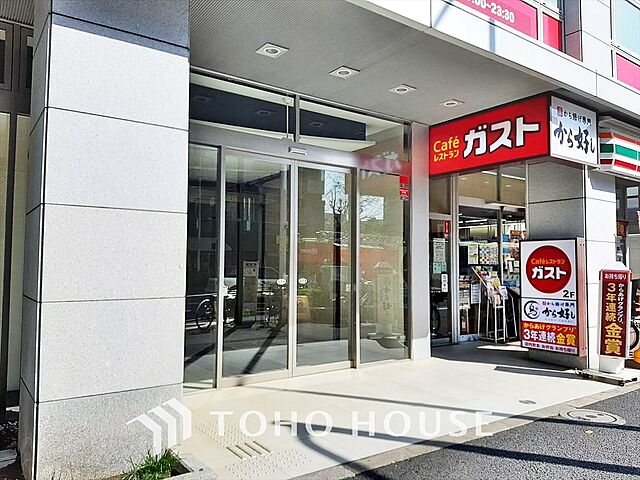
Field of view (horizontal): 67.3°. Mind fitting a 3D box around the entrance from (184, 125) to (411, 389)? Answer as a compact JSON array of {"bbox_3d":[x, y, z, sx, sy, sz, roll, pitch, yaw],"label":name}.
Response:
[{"bbox_3d":[-0.142,0.242,5.990,3.494,2.861,0.174,2,-3,-36],"label":"entrance"}]

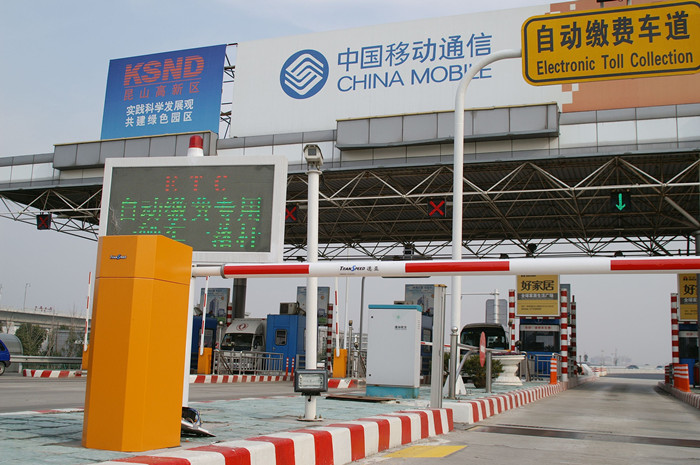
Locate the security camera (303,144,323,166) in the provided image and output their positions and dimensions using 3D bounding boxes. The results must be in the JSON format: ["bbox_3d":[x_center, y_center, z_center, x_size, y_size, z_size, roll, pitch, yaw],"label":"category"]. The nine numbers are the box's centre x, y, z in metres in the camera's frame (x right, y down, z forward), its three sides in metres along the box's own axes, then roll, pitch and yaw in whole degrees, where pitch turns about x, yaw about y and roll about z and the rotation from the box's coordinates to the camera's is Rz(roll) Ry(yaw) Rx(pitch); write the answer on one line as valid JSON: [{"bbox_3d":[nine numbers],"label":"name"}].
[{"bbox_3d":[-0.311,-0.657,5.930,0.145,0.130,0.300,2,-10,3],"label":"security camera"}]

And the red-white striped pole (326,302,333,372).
[{"bbox_3d":[-0.942,5.026,33.016,0.210,3.342,0.210,3,-10,0],"label":"red-white striped pole"}]

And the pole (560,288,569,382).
[{"bbox_3d":[7.741,3.700,25.163,0.215,3.305,0.215,-1,-11,21],"label":"pole"}]

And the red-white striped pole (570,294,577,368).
[{"bbox_3d":[9.358,4.462,29.182,0.210,3.350,0.210,-1,-11,21],"label":"red-white striped pole"}]

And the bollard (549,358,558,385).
[{"bbox_3d":[6.077,4.134,20.818,0.190,0.766,0.190,-1,-11,21],"label":"bollard"}]

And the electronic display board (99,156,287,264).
[{"bbox_3d":[-1.364,-0.199,6.059,1.620,0.900,0.130,0,-10,11],"label":"electronic display board"}]

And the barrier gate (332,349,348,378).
[{"bbox_3d":[-0.345,4.559,24.285,0.380,0.980,0.360,-1,-11,21],"label":"barrier gate"}]

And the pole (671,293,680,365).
[{"bbox_3d":[11.120,3.661,23.881,0.215,3.200,0.215,-1,-11,21],"label":"pole"}]

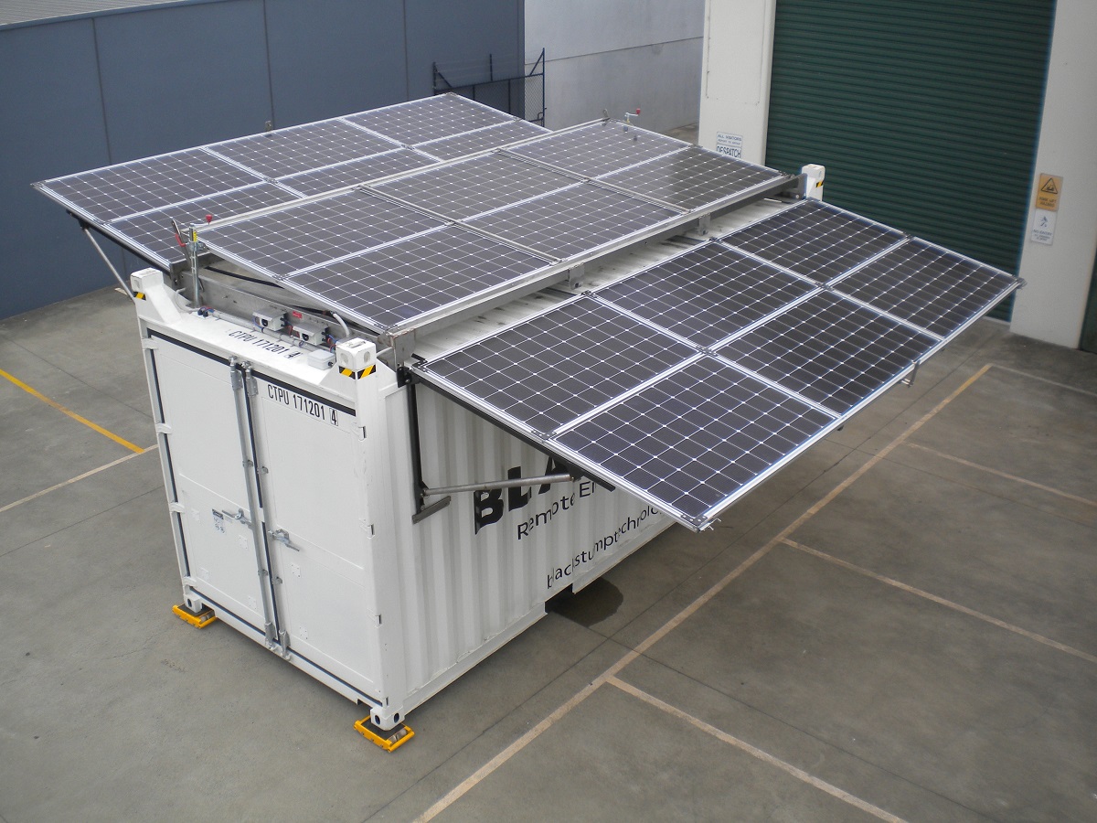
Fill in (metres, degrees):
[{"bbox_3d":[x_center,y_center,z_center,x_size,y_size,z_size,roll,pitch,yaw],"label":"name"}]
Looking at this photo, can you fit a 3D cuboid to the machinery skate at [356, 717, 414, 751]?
[{"bbox_3d":[-1.173,2.282,7.939,0.370,0.095,0.235,19,31,35],"label":"machinery skate"}]

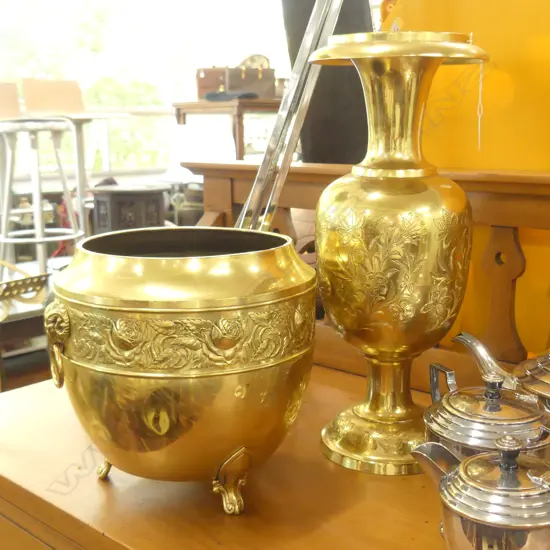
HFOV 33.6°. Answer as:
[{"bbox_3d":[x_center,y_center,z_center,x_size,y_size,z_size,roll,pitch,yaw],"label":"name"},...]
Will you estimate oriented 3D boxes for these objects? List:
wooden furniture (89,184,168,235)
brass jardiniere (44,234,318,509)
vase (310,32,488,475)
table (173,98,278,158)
[{"bbox_3d":[-0.695,-0.216,4.433,0.382,0.420,0.351,-2,10,-9],"label":"wooden furniture"},{"bbox_3d":[-0.083,0.085,0.884,0.270,0.242,0.250,0,10,0],"label":"brass jardiniere"},{"bbox_3d":[0.124,-0.025,0.952,0.181,0.434,0.181,1,10,7],"label":"vase"},{"bbox_3d":[-0.119,-0.713,5.881,0.720,0.790,1.469,-4,11,-20],"label":"table"}]

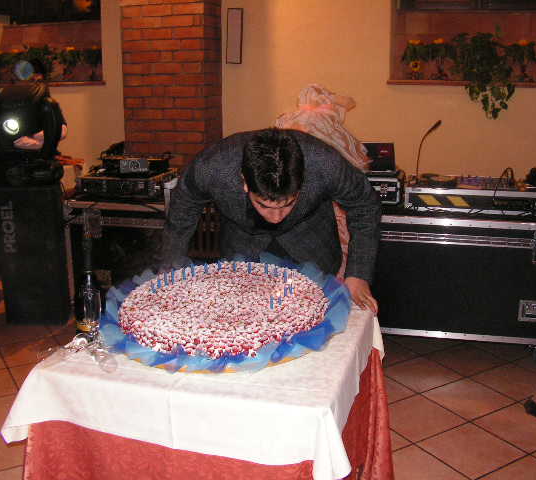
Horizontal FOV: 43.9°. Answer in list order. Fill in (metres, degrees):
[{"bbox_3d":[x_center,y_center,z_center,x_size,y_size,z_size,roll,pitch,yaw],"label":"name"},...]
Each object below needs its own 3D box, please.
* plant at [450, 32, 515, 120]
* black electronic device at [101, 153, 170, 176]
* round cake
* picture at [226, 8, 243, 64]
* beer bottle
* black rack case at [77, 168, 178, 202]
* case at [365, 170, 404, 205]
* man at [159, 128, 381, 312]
[{"bbox_3d":[1.464,-1.109,4.537,0.420,0.580,0.340,3,14,13],"label":"plant"},{"bbox_3d":[-0.826,-0.509,4.339,0.440,0.120,0.300,3,14,13],"label":"black electronic device"},{"bbox_3d":[-0.136,0.201,2.068,0.640,0.100,0.640,0,13,0],"label":"round cake"},{"bbox_3d":[-0.241,-1.465,4.784,0.122,0.410,0.025,4,14,16],"label":"picture"},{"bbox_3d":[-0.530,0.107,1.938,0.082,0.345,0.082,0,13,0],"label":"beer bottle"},{"bbox_3d":[-0.891,-0.363,4.282,0.490,0.135,0.480,3,14,13],"label":"black rack case"},{"bbox_3d":[0.695,-0.320,4.014,0.230,0.155,0.290,3,14,13],"label":"case"},{"bbox_3d":[0.010,0.272,2.398,0.730,1.300,0.800,2,14,8],"label":"man"}]

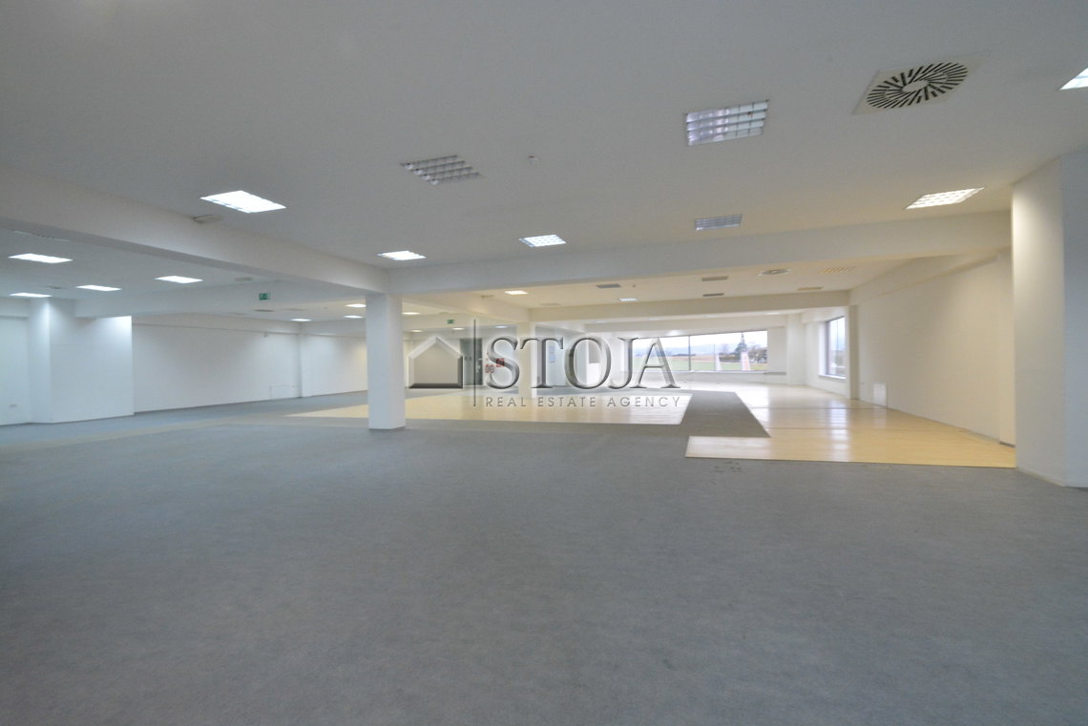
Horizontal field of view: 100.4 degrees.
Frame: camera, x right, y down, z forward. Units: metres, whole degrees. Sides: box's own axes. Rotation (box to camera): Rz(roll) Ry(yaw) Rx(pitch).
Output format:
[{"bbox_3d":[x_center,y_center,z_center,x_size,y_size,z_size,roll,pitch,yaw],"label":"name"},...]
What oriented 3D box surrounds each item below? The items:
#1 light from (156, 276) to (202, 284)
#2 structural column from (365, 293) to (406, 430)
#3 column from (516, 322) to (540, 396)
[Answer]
[{"bbox_3d":[-8.110,-1.860,10.095,0.600,0.060,0.600,-1,1,19],"label":"light"},{"bbox_3d":[-3.468,-0.020,9.975,0.550,2.880,0.530,-1,1,19],"label":"structural column"},{"bbox_3d":[-0.661,-0.154,17.287,0.528,2.818,0.547,-1,1,19],"label":"column"}]

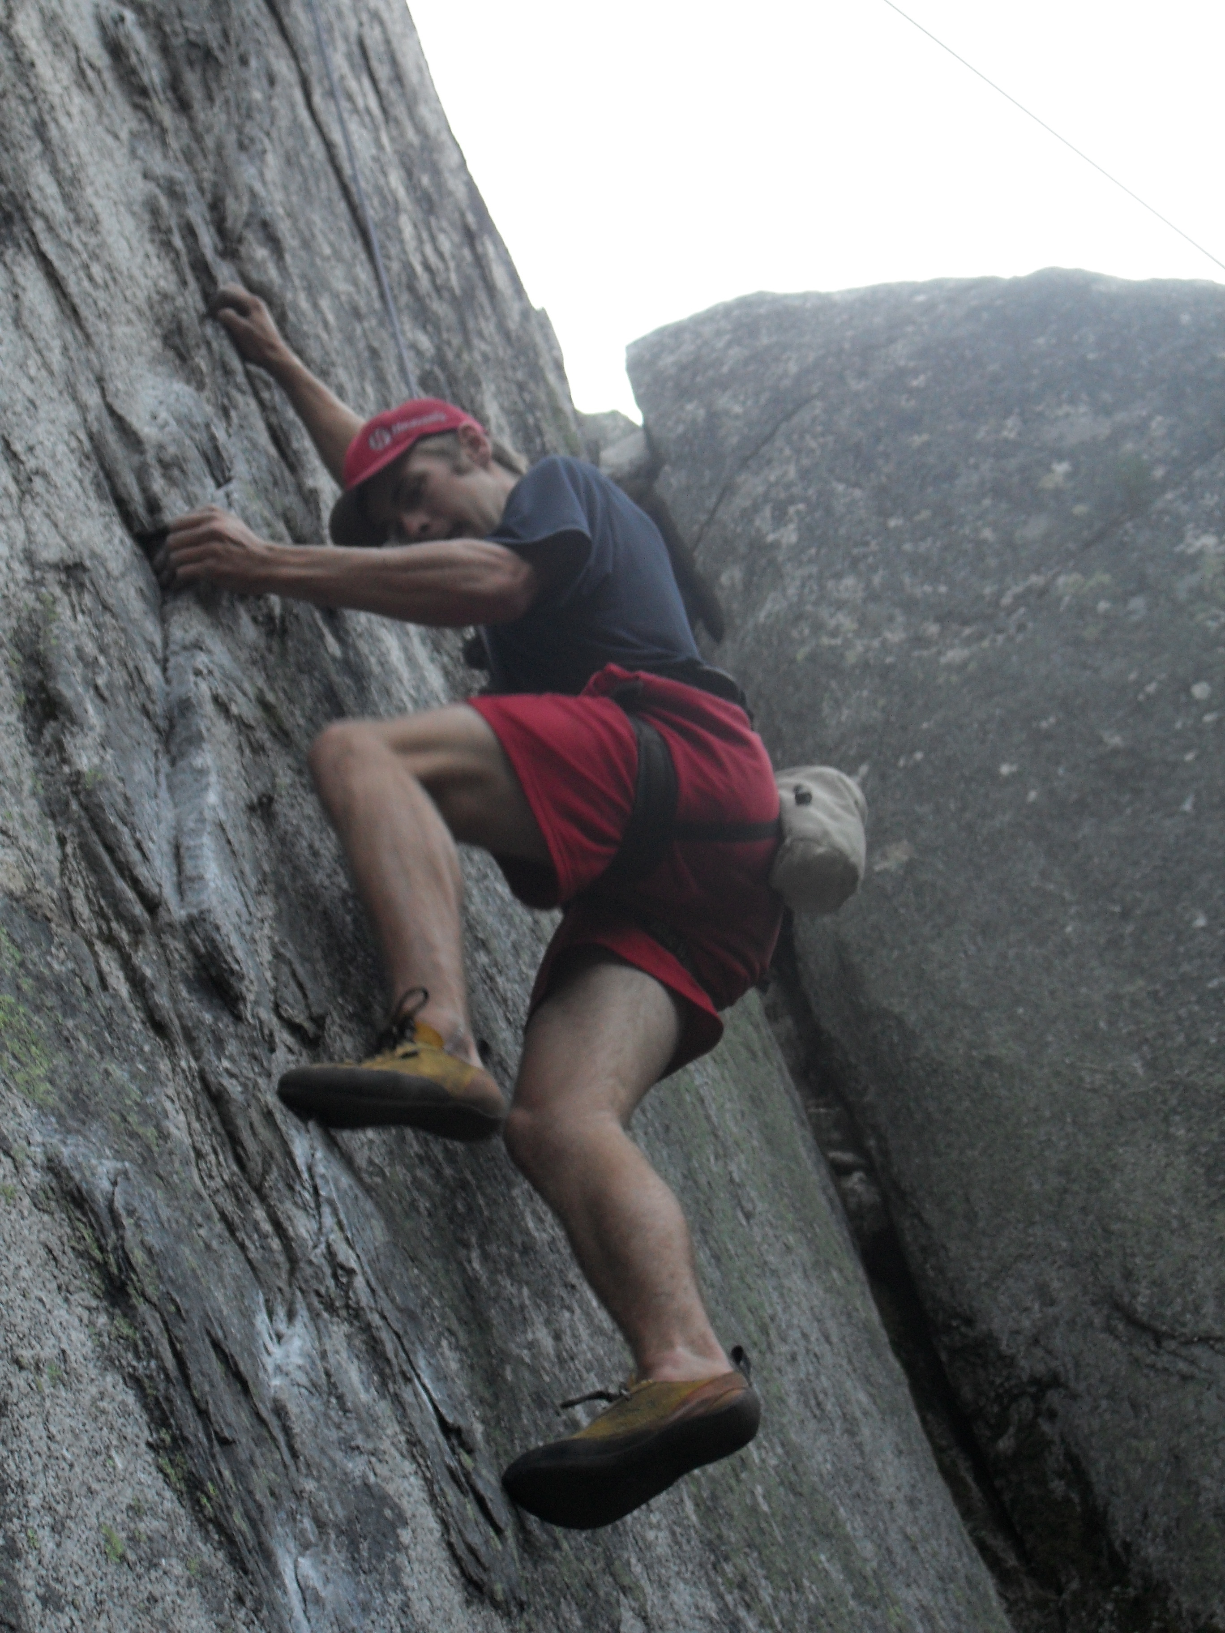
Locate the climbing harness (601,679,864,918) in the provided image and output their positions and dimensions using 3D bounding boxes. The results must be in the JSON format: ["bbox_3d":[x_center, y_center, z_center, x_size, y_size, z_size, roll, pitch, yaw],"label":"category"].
[{"bbox_3d":[0.118,-0.010,3.100,0.340,0.280,0.330,-17,-30,24],"label":"climbing harness"}]

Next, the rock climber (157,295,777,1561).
[{"bbox_3d":[-0.155,0.010,3.140,0.640,1.500,0.480,-21,-32,21],"label":"rock climber"}]

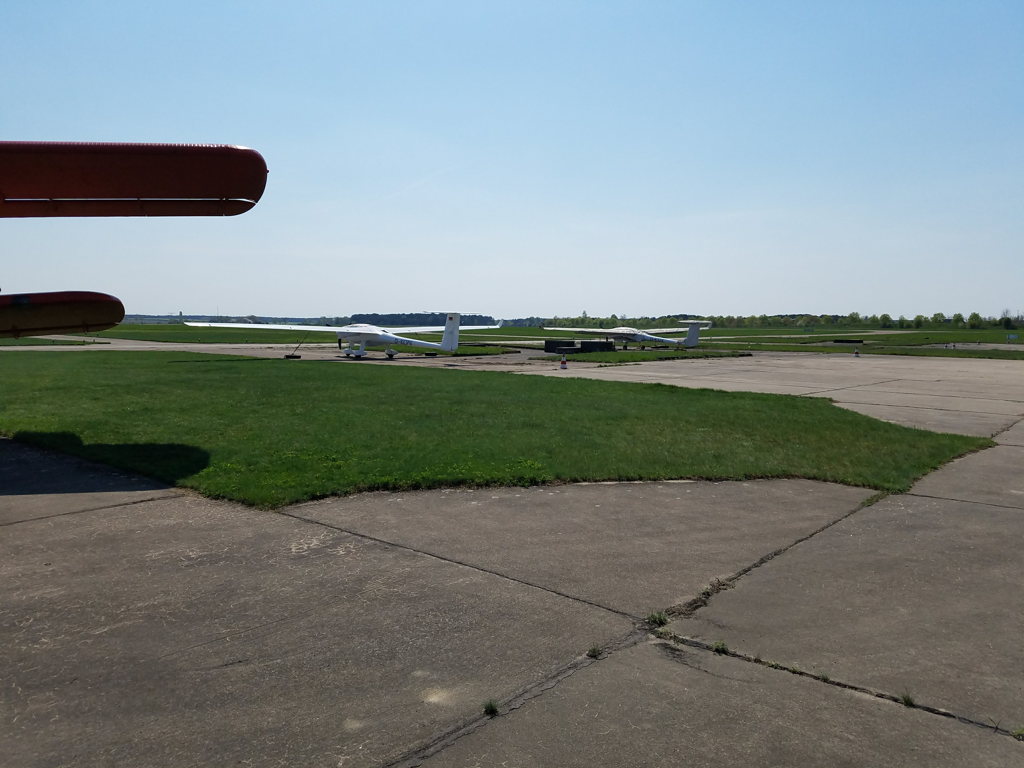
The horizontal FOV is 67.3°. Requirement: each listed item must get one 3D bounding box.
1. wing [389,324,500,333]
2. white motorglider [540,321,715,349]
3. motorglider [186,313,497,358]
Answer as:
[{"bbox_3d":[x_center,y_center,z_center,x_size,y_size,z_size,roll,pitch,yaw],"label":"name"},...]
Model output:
[{"bbox_3d":[-3.281,-2.733,38.699,1.200,0.400,8.400,4,6,41],"label":"wing"},{"bbox_3d":[9.610,-3.379,53.768,17.900,2.150,8.500,-4,6,-40],"label":"white motorglider"},{"bbox_3d":[-5.344,-2.187,34.425,8.500,2.150,17.900,4,6,41],"label":"motorglider"}]

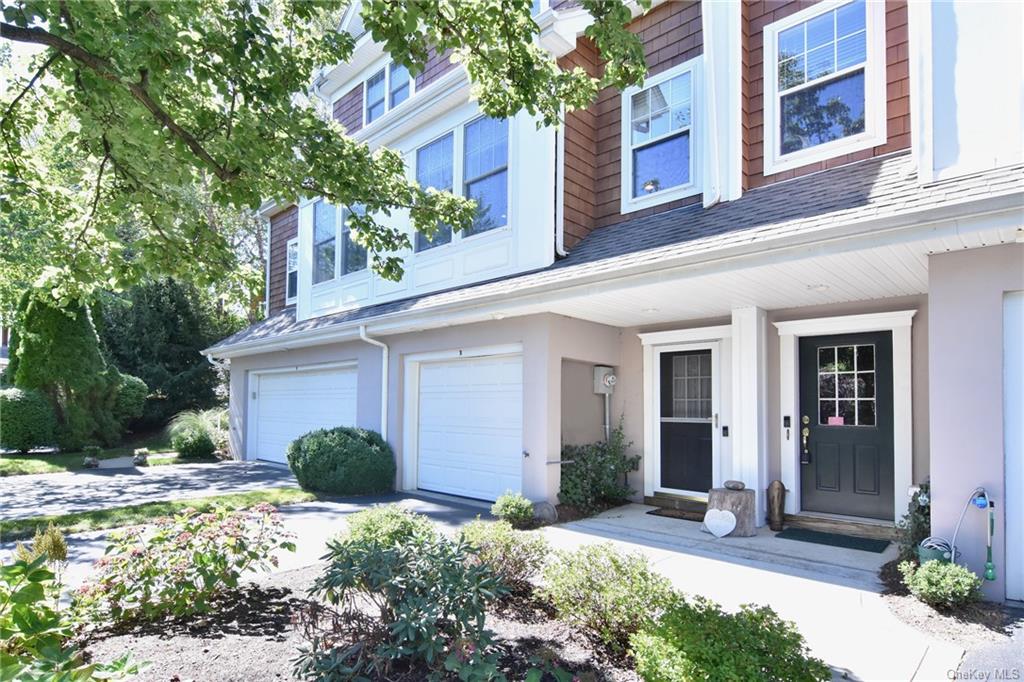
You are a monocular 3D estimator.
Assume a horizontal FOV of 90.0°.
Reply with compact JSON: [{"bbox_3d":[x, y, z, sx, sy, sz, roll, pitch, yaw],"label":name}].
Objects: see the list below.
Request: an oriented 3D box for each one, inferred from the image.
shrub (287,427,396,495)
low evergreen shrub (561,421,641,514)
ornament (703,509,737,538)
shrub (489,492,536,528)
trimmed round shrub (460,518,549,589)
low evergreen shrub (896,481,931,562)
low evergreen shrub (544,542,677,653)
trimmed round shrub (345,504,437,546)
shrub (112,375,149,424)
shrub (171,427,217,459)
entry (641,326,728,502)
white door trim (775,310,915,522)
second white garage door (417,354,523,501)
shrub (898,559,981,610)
[{"bbox_3d":[-2.823,1.956,8.450,1.700,1.100,1.650,-3,-5,38],"label":"shrub"},{"bbox_3d":[1.188,1.731,6.950,0.950,1.150,1.100,-3,-5,37],"label":"low evergreen shrub"},{"bbox_3d":[2.180,1.903,5.350,0.340,0.300,0.060,-2,-12,37],"label":"ornament"},{"bbox_3d":[0.006,2.002,6.100,0.510,0.440,0.500,0,-4,0],"label":"shrub"},{"bbox_3d":[-0.063,1.777,4.300,0.740,0.500,0.700,0,-4,0],"label":"trimmed round shrub"},{"bbox_3d":[3.721,1.665,4.720,0.340,0.700,0.450,-3,-6,42],"label":"low evergreen shrub"},{"bbox_3d":[0.628,1.684,3.400,0.880,0.580,0.800,0,-4,0],"label":"low evergreen shrub"},{"bbox_3d":[-1.059,1.684,4.500,0.760,0.500,0.700,1,-4,0],"label":"trimmed round shrub"},{"bbox_3d":[-13.453,2.057,18.000,1.350,1.750,1.300,-3,-5,38],"label":"shrub"},{"bbox_3d":[-8.499,2.744,13.700,1.050,0.800,1.000,-3,-5,38],"label":"shrub"},{"bbox_3d":[2.352,0.987,6.920,1.320,2.260,0.180,-3,-6,42],"label":"entry"},{"bbox_3d":[3.675,0.859,5.707,1.320,2.250,0.160,-3,-6,42],"label":"white door trim"},{"bbox_3d":[-0.708,1.385,7.963,2.380,2.130,0.100,-3,-6,42],"label":"second white garage door"},{"bbox_3d":[3.191,1.810,3.820,0.520,0.350,0.460,-3,-6,42],"label":"shrub"}]

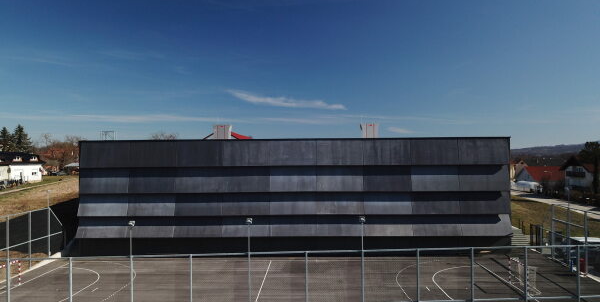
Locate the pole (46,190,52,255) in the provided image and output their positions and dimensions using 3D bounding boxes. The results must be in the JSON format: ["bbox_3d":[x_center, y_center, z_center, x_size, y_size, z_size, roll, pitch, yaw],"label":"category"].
[{"bbox_3d":[-25.425,7.469,45.800,0.420,6.800,0.420,-1,-1,23],"label":"pole"}]

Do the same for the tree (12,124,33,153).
[{"bbox_3d":[-69.208,-0.373,112.000,5.800,12.500,5.800,-1,-1,0],"label":"tree"}]

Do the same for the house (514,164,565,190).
[{"bbox_3d":[57.300,6.400,105.000,9.800,5.800,9.200,-1,-1,0],"label":"house"}]

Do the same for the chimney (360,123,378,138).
[{"bbox_3d":[8.790,-2.466,57.000,2.000,2.200,1.800,-1,-1,0],"label":"chimney"}]

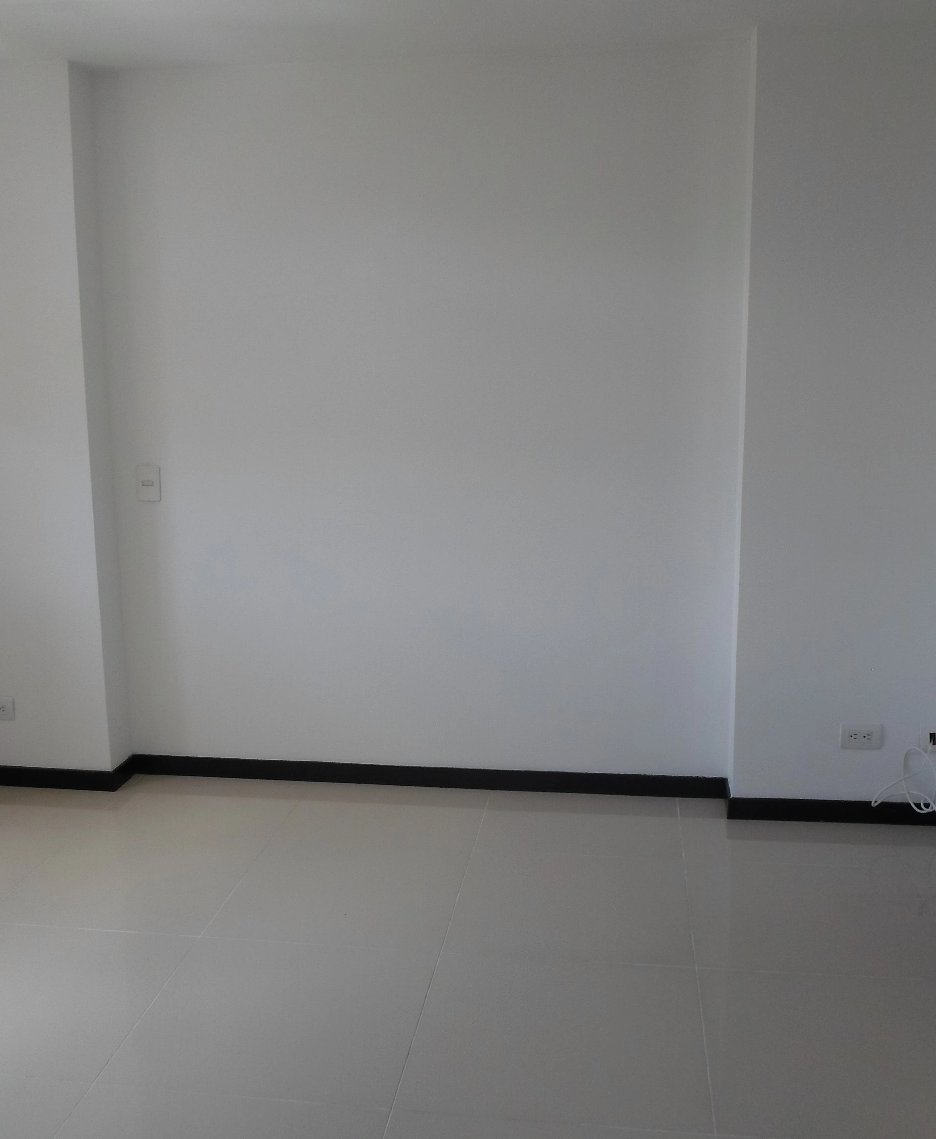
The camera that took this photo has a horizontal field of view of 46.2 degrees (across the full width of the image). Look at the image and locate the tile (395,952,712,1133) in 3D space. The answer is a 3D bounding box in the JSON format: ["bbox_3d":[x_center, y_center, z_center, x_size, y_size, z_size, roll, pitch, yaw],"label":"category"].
[{"bbox_3d":[0.197,0.988,2.340,0.602,0.010,0.592,1,10,8],"label":"tile"}]

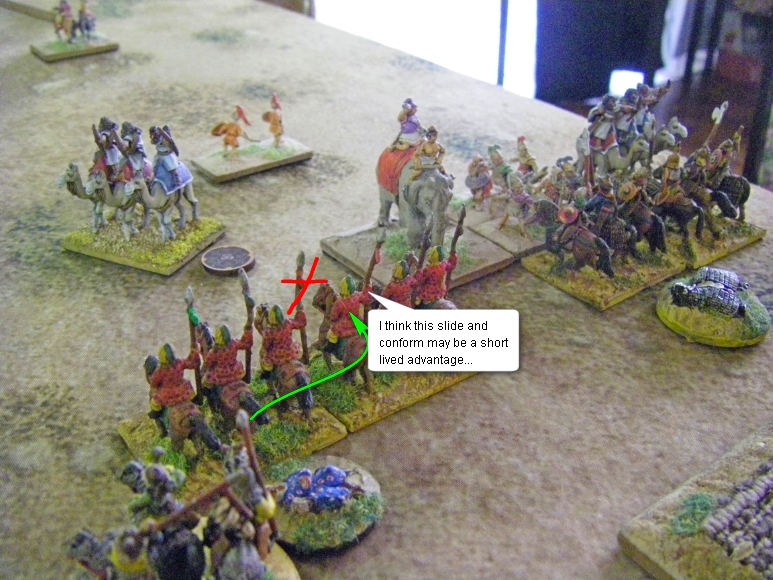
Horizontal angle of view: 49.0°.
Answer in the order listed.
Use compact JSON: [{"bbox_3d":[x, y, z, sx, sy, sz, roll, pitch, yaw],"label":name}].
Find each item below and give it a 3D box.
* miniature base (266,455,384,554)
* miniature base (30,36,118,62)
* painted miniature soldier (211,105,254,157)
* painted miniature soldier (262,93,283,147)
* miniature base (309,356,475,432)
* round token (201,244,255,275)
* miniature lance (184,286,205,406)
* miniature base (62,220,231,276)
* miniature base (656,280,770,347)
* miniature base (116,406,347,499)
[{"bbox_3d":[-0.014,0.042,0.167,0.026,0.004,0.024,-2,31,-8],"label":"miniature base"},{"bbox_3d":[-0.160,-0.125,0.438,0.038,0.003,0.021,-24,40,-37],"label":"miniature base"},{"bbox_3d":[-0.056,-0.058,0.310,0.011,0.020,0.009,-22,38,-35],"label":"painted miniature soldier"},{"bbox_3d":[-0.042,-0.063,0.319,0.006,0.021,0.005,-22,38,-35],"label":"painted miniature soldier"},{"bbox_3d":[0.000,0.018,0.208,0.040,0.003,0.030,-21,38,-31],"label":"miniature base"},{"bbox_3d":[-0.047,-0.009,0.251,0.015,0.002,0.015,2,31,-1],"label":"round token"},{"bbox_3d":[-0.039,0.012,0.173,0.003,0.030,0.002,-17,36,-29],"label":"miniature lance"},{"bbox_3d":[-0.074,-0.017,0.262,0.038,0.003,0.031,13,32,18],"label":"miniature base"},{"bbox_3d":[0.091,0.005,0.235,0.030,0.004,0.031,2,31,-1],"label":"miniature base"},{"bbox_3d":[-0.034,0.031,0.186,0.040,0.003,0.030,-20,38,-31],"label":"miniature base"}]

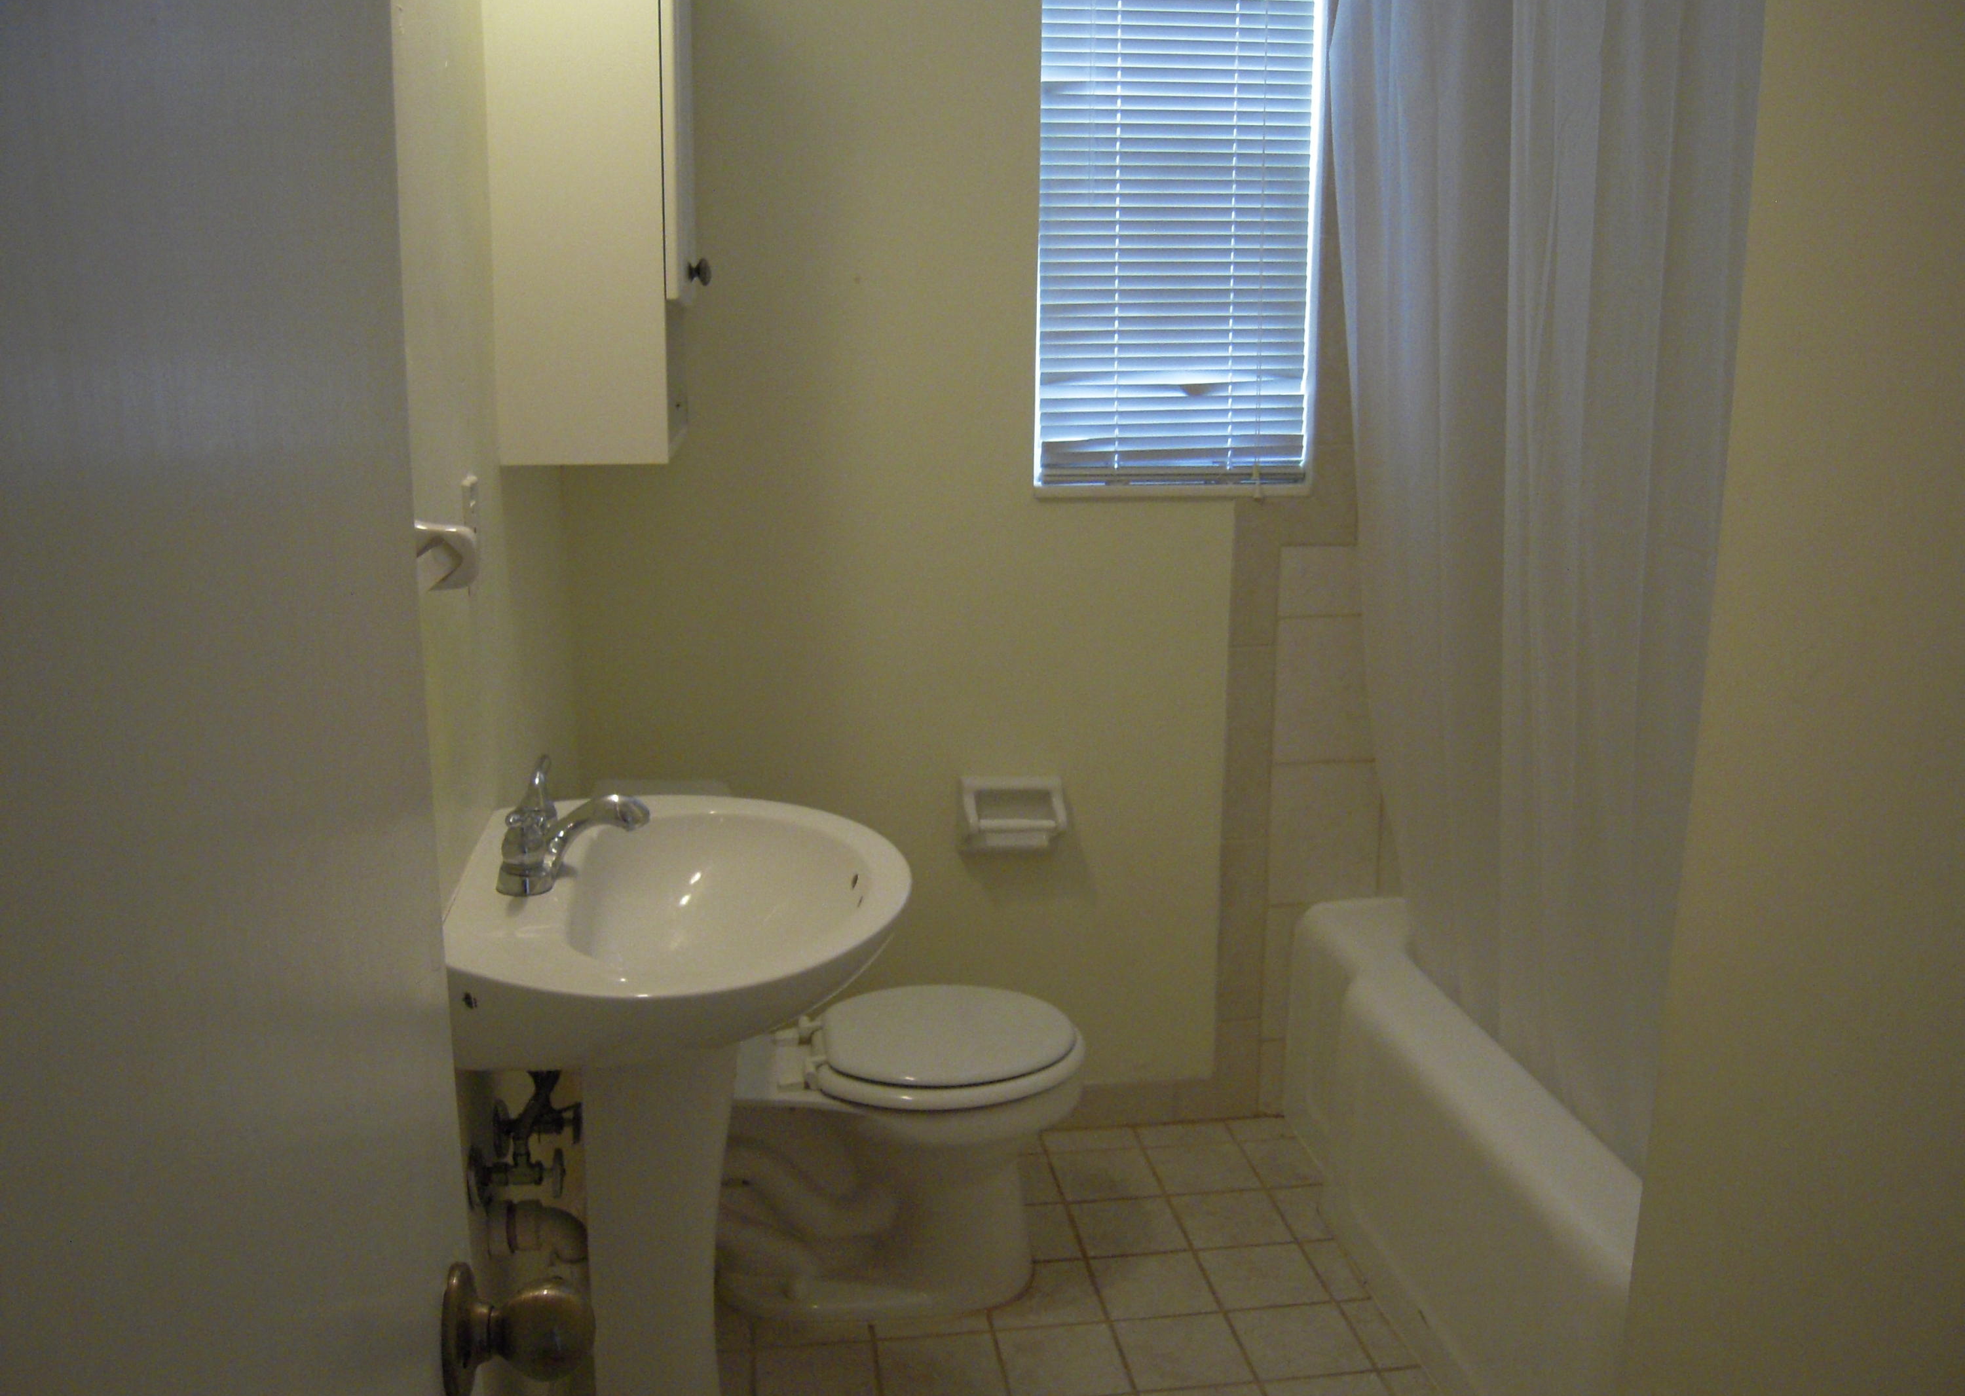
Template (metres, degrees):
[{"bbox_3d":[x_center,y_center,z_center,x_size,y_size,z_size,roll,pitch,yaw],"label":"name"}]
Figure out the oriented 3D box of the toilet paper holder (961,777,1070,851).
[{"bbox_3d":[0.054,0.201,2.624,0.171,0.125,0.082,-2,11,-7],"label":"toilet paper holder"}]

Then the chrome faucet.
[{"bbox_3d":[-0.403,0.127,1.583,0.145,0.092,0.233,-2,11,-7],"label":"chrome faucet"}]

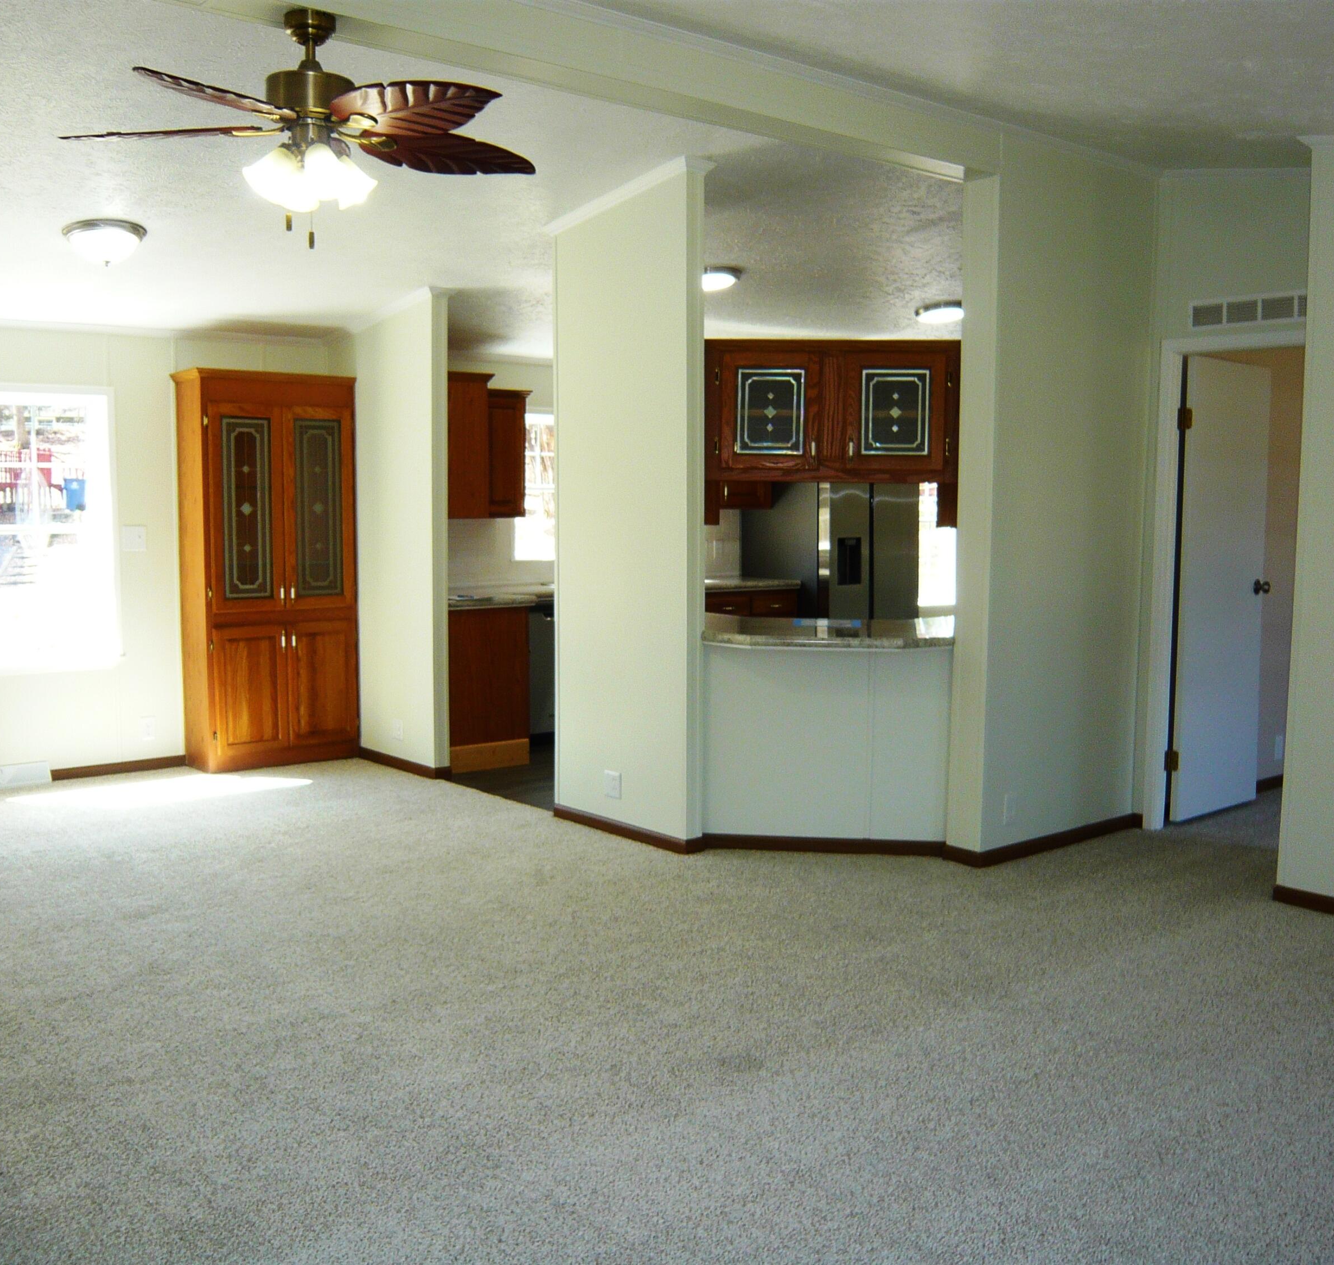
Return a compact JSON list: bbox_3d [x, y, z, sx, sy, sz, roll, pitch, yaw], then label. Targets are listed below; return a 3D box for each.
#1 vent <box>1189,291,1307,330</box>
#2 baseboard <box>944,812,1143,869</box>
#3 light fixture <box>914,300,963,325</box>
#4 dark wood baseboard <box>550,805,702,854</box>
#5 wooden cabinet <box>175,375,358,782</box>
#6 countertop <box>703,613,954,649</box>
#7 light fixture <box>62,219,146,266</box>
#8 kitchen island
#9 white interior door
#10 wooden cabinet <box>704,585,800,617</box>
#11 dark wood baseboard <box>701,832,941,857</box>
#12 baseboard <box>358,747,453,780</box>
[{"bbox_3d":[2.394,-1.298,5.487,0.024,0.106,0.620,-4,7,-39],"label":"vent"},{"bbox_3d":[1.597,0.863,5.773,1.093,0.062,0.173,-4,7,-39],"label":"baseboard"},{"bbox_3d":[1.626,-1.877,8.000,0.330,0.110,0.330,0,5,0],"label":"light fixture"},{"bbox_3d":[-0.176,0.829,5.861,0.110,0.062,0.925,-4,7,-40],"label":"dark wood baseboard"},{"bbox_3d":[-2.159,-0.331,7.385,0.866,2.086,0.375,-4,7,-40],"label":"wooden cabinet"},{"bbox_3d":[0.669,0.004,5.671,1.150,0.045,1.000,1,5,7],"label":"countertop"},{"bbox_3d":[-2.274,-1.556,5.535,0.345,0.140,0.345,-4,-2,-39],"label":"light fixture"},{"bbox_3d":[0.667,0.425,5.709,1.100,0.900,1.000,1,5,7],"label":"kitchen island"},{"bbox_3d":[2.540,-0.195,6.221,0.731,2.035,0.038,-4,7,-41],"label":"white interior door"},{"bbox_3d":[0.370,0.116,9.399,0.880,0.860,0.600,-4,7,-40],"label":"wooden cabinet"},{"bbox_3d":[0.626,0.863,5.509,0.956,0.062,0.014,1,5,7],"label":"dark wood baseboard"},{"bbox_3d":[-1.427,0.699,7.382,0.102,0.059,0.814,-4,7,-39],"label":"baseboard"}]

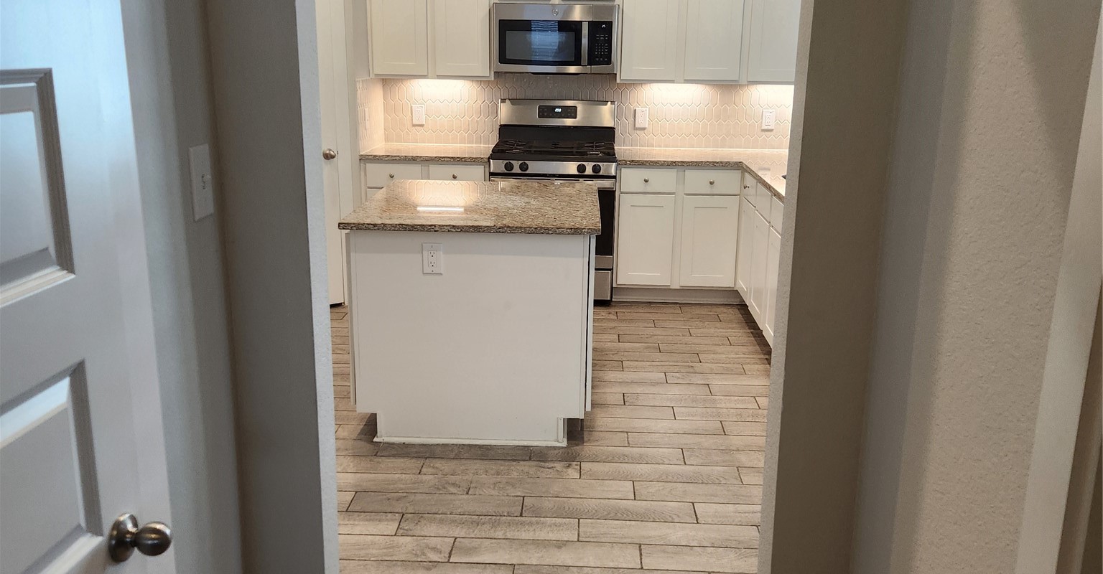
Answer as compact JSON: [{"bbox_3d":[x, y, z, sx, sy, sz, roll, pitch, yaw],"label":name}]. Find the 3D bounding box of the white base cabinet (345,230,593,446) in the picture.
[{"bbox_3d":[-0.299,0.080,4.385,0.967,0.878,1.102,1,14,2],"label":"white base cabinet"}]

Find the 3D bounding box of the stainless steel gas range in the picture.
[{"bbox_3d":[0.019,-0.545,6.243,0.760,1.210,0.695,1,15,2],"label":"stainless steel gas range"}]

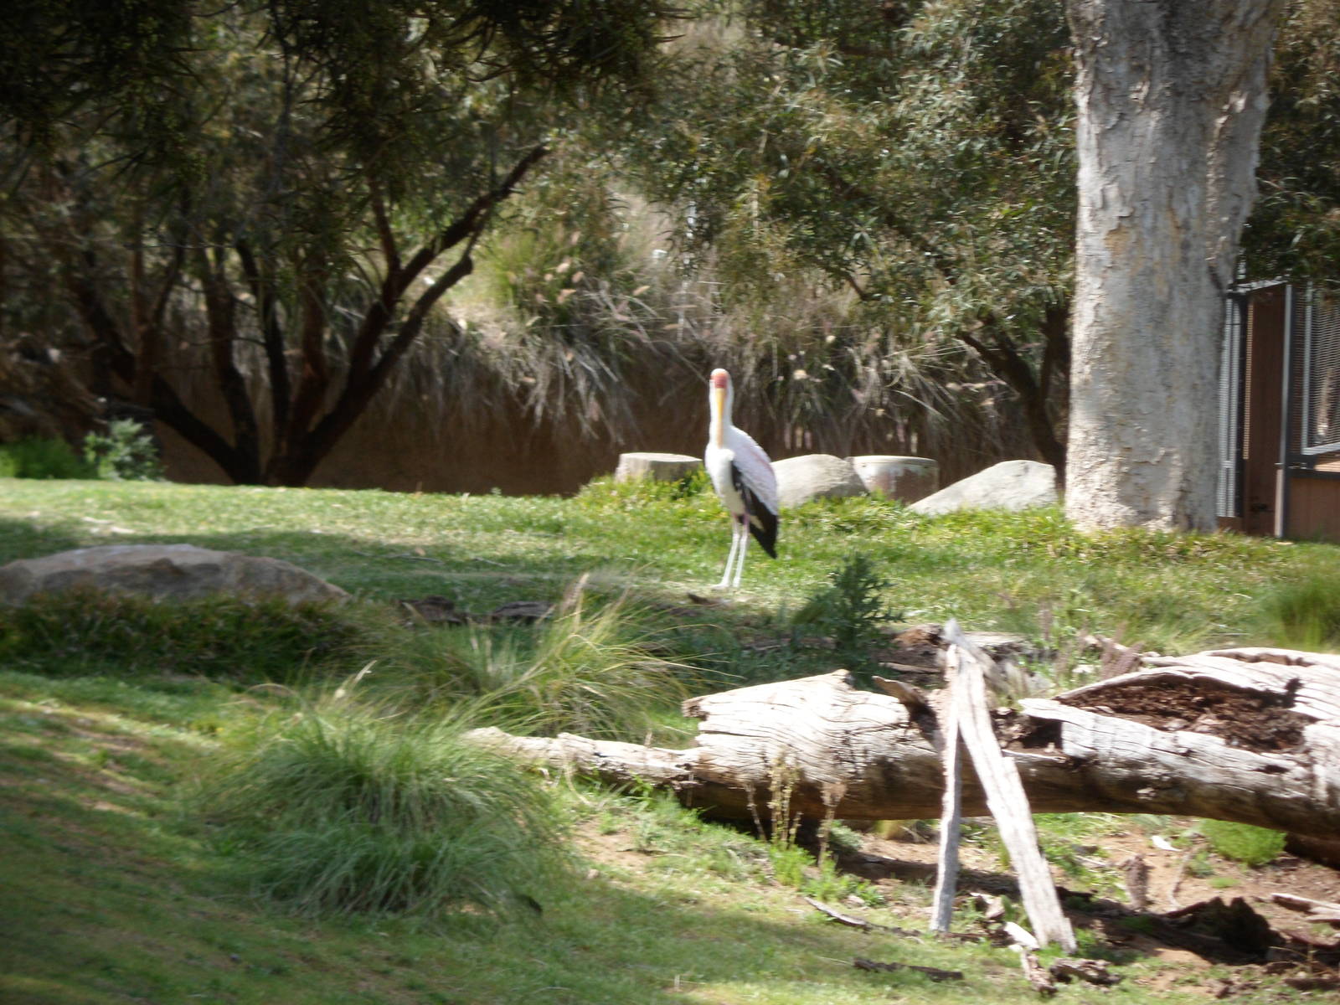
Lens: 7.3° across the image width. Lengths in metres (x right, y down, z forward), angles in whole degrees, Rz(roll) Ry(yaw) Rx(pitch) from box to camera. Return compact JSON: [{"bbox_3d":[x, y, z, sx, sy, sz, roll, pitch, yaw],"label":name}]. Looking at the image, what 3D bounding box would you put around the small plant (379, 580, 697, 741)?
[{"bbox_3d":[-0.507,0.611,40.000,1.200,0.600,0.950,2,3,0],"label":"small plant"}]

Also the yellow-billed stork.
[{"bbox_3d":[0.314,-0.103,45.800,0.260,0.960,0.450,4,3,25],"label":"yellow-billed stork"}]

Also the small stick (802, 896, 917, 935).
[{"bbox_3d":[0.640,1.390,35.150,0.494,0.045,0.060,15,10,37],"label":"small stick"}]

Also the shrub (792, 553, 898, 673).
[{"bbox_3d":[0.726,0.454,43.000,0.430,0.480,0.420,2,3,0],"label":"shrub"}]

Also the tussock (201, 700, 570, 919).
[{"bbox_3d":[-0.977,1.045,35.800,1.250,0.720,1.050,2,3,0],"label":"tussock"}]

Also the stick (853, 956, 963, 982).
[{"bbox_3d":[0.776,1.519,34.000,0.407,0.045,0.060,6,4,29],"label":"stick"}]

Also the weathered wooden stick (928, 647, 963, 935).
[{"bbox_3d":[0.936,0.965,35.200,0.100,1.023,0.090,3,-23,0],"label":"weathered wooden stick"}]

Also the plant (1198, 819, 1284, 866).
[{"bbox_3d":[2.042,1.197,37.300,0.330,0.220,0.300,2,3,0],"label":"plant"}]

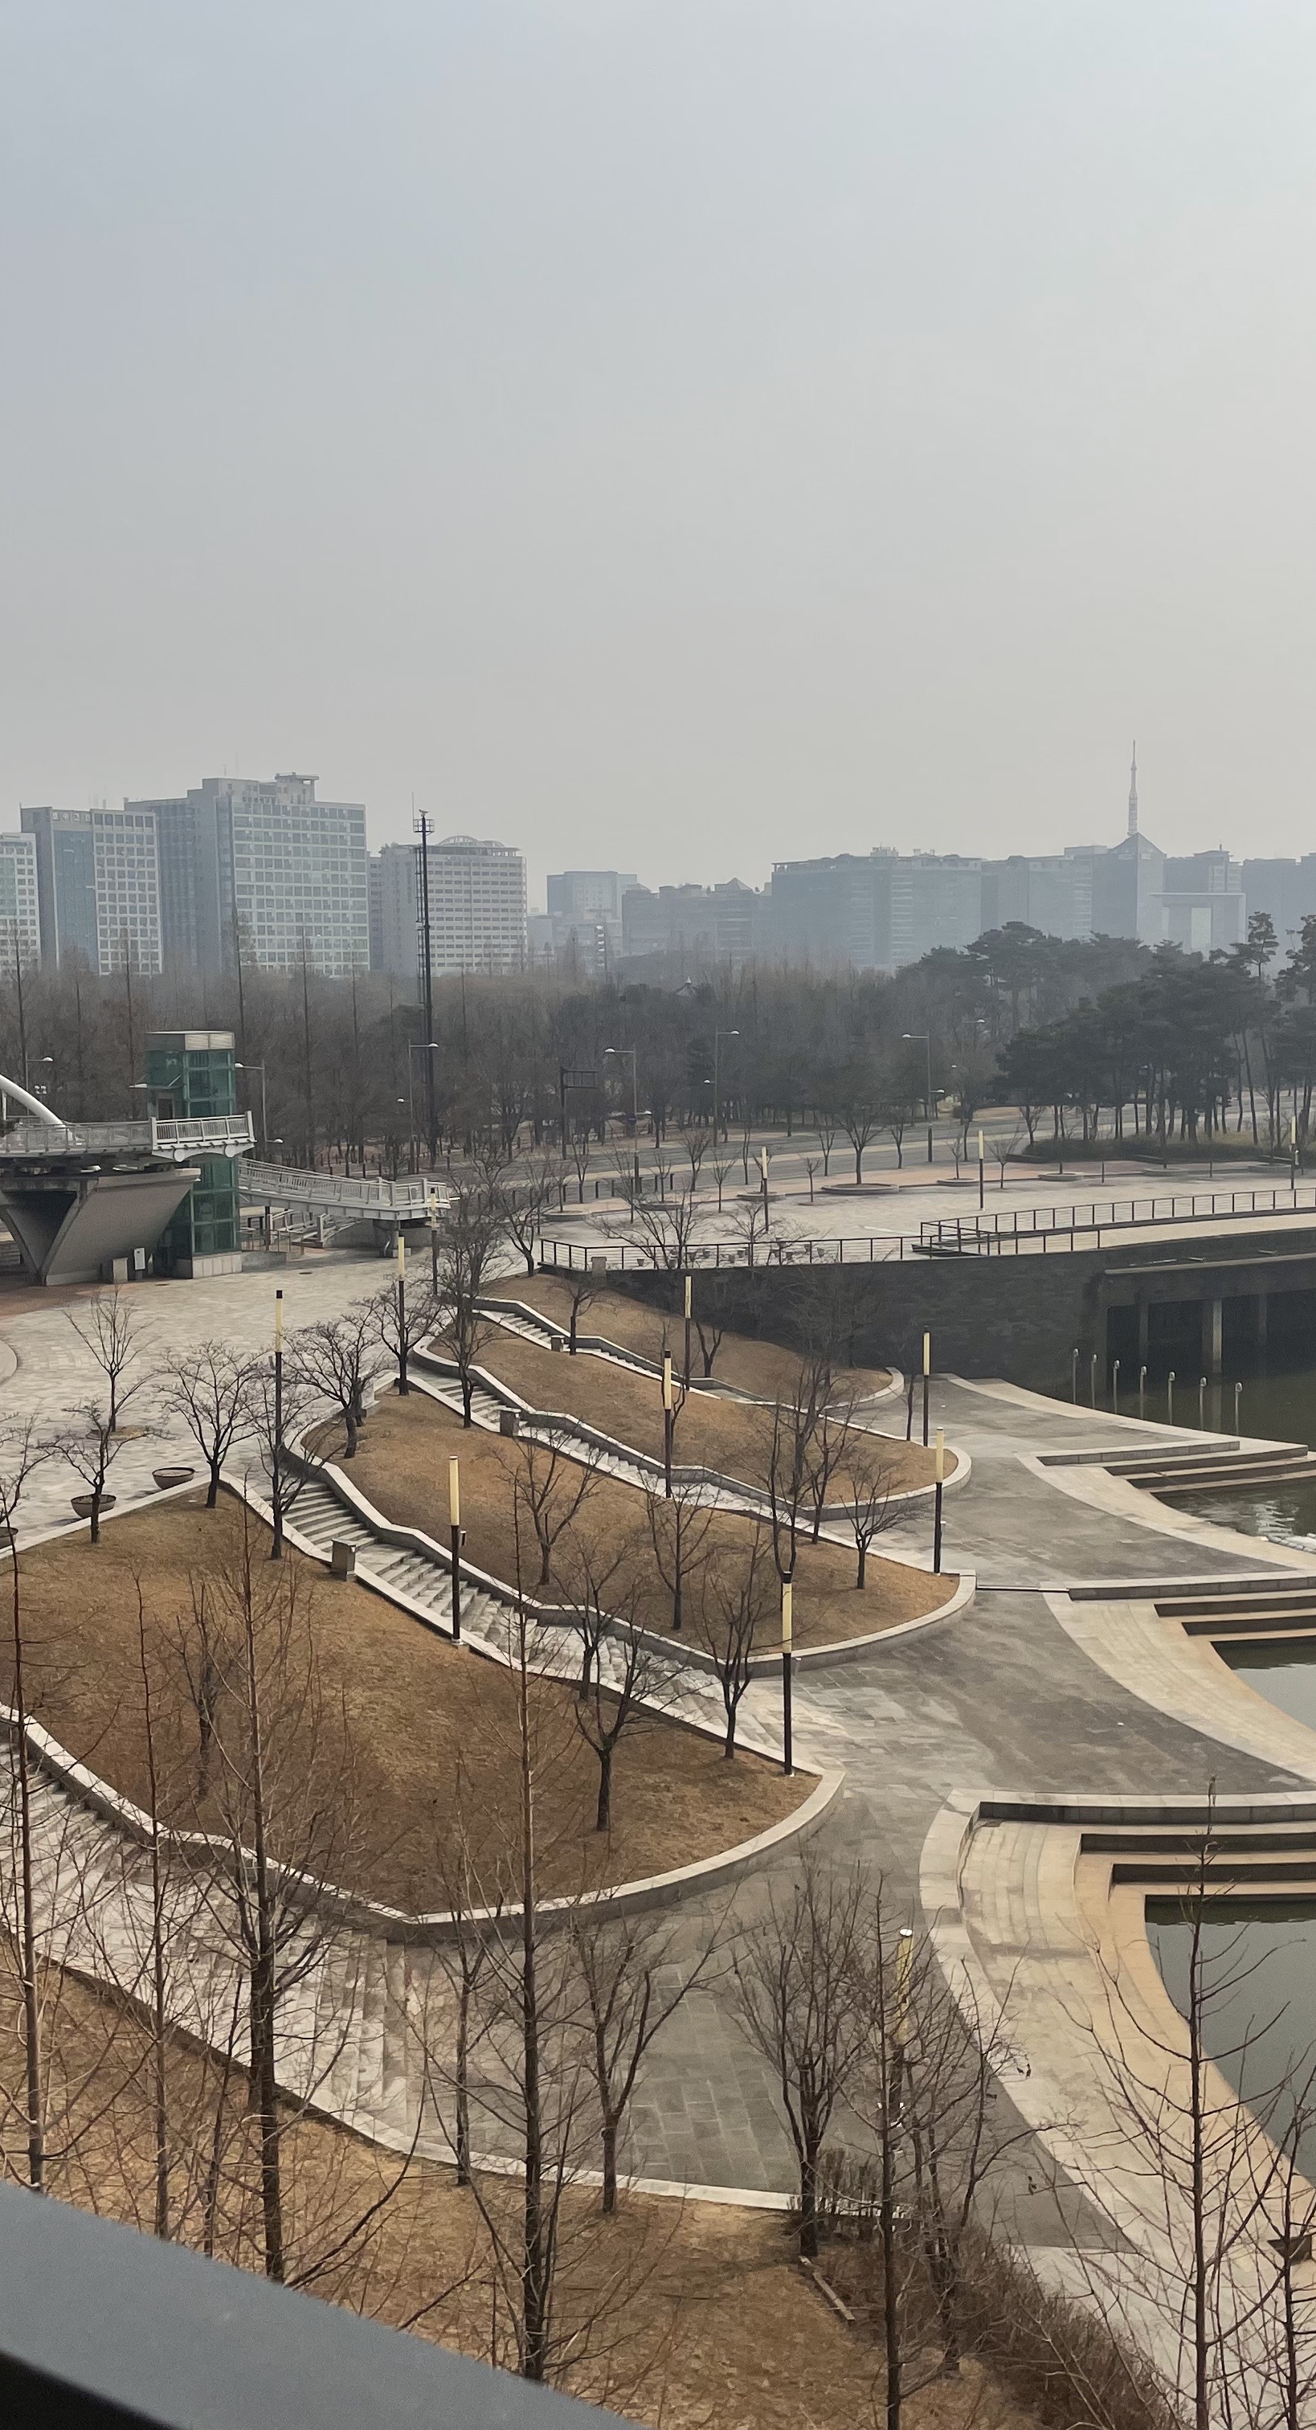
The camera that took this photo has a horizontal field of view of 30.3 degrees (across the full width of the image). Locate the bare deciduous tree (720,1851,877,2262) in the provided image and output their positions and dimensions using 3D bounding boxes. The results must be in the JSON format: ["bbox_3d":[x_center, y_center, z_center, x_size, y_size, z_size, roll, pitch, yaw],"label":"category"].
[{"bbox_3d":[2.198,12.761,36.865,2.300,6.200,2.300,-1,6,0],"label":"bare deciduous tree"}]

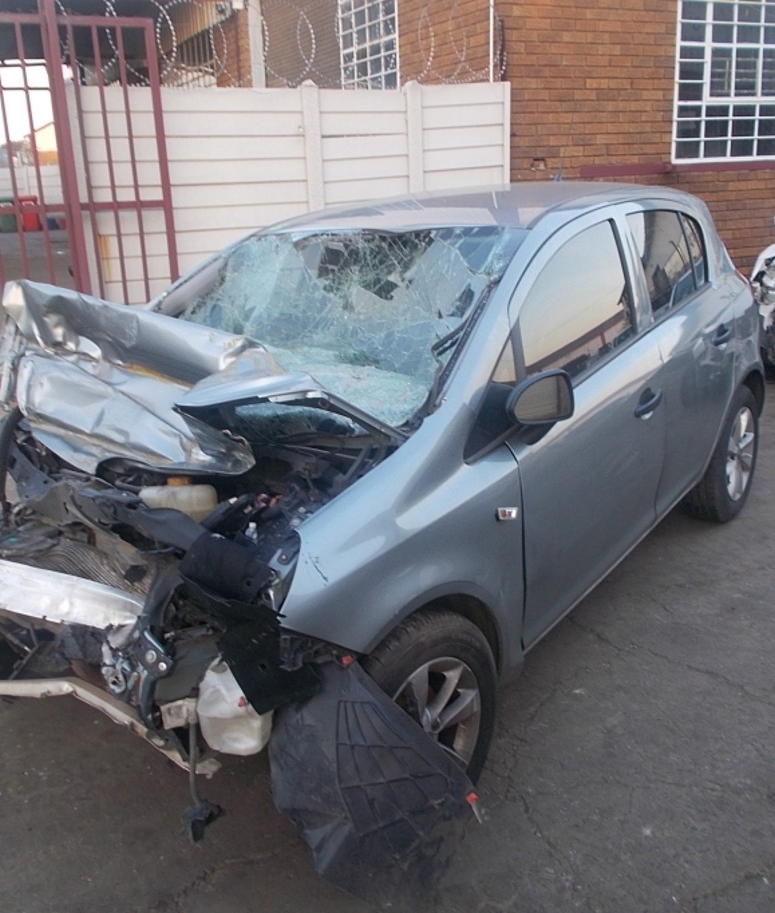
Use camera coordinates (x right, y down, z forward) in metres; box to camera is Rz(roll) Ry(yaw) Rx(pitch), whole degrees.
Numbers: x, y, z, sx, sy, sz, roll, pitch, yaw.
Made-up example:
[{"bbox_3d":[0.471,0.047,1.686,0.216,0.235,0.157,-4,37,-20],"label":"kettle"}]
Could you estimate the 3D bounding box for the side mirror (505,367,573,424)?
[{"bbox_3d":[0.382,-0.151,2.299,0.180,0.135,0.085,-8,17,-16],"label":"side mirror"}]

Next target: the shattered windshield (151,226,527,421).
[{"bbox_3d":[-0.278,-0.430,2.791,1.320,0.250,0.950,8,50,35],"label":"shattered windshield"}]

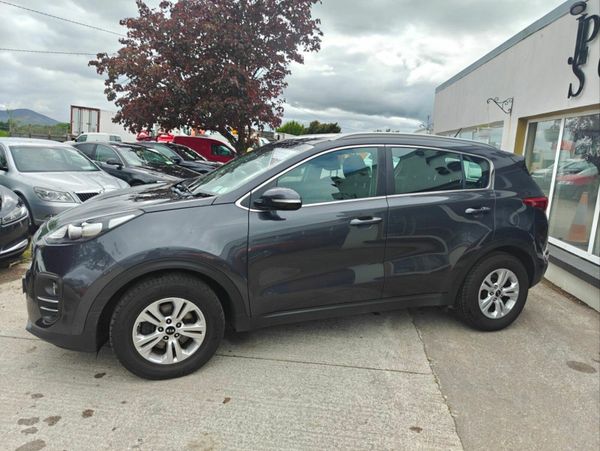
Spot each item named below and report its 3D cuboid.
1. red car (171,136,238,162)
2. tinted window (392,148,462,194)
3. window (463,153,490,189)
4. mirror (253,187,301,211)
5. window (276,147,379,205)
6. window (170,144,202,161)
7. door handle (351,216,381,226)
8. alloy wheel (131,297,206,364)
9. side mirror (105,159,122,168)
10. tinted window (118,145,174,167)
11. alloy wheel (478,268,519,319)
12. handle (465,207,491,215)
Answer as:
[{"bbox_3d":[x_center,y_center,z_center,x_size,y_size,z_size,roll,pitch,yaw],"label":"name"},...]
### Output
[{"bbox_3d":[-3.728,-2.816,17.560,4.250,1.820,1.820,2,10,3],"label":"red car"},{"bbox_3d":[1.008,-0.421,3.243,0.650,0.360,0.050,-2,-9,-20],"label":"tinted window"},{"bbox_3d":[1.473,-0.449,3.490,0.303,0.298,0.050,-3,-12,-23],"label":"window"},{"bbox_3d":[-0.129,-0.175,2.673,0.240,0.165,0.230,-2,11,-20],"label":"mirror"},{"bbox_3d":[0.226,-0.366,2.990,0.843,0.440,0.060,-2,-12,-20],"label":"window"},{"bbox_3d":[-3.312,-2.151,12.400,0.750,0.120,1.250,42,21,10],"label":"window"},{"bbox_3d":[0.475,-0.030,2.974,0.245,0.045,0.055,-8,12,-19],"label":"door handle"},{"bbox_3d":[-0.847,0.655,2.711,0.443,0.443,0.170,-2,11,-20],"label":"alloy wheel"},{"bbox_3d":[-4.265,-1.403,9.546,0.210,0.185,0.250,7,12,29],"label":"side mirror"},{"bbox_3d":[-3.875,-1.705,10.367,0.903,0.076,1.391,39,25,19],"label":"tinted window"},{"bbox_3d":[1.675,0.575,3.591,0.445,0.445,0.180,-2,11,-20],"label":"alloy wheel"},{"bbox_3d":[1.412,-0.120,3.301,0.245,0.045,0.055,-7,12,-19],"label":"handle"}]

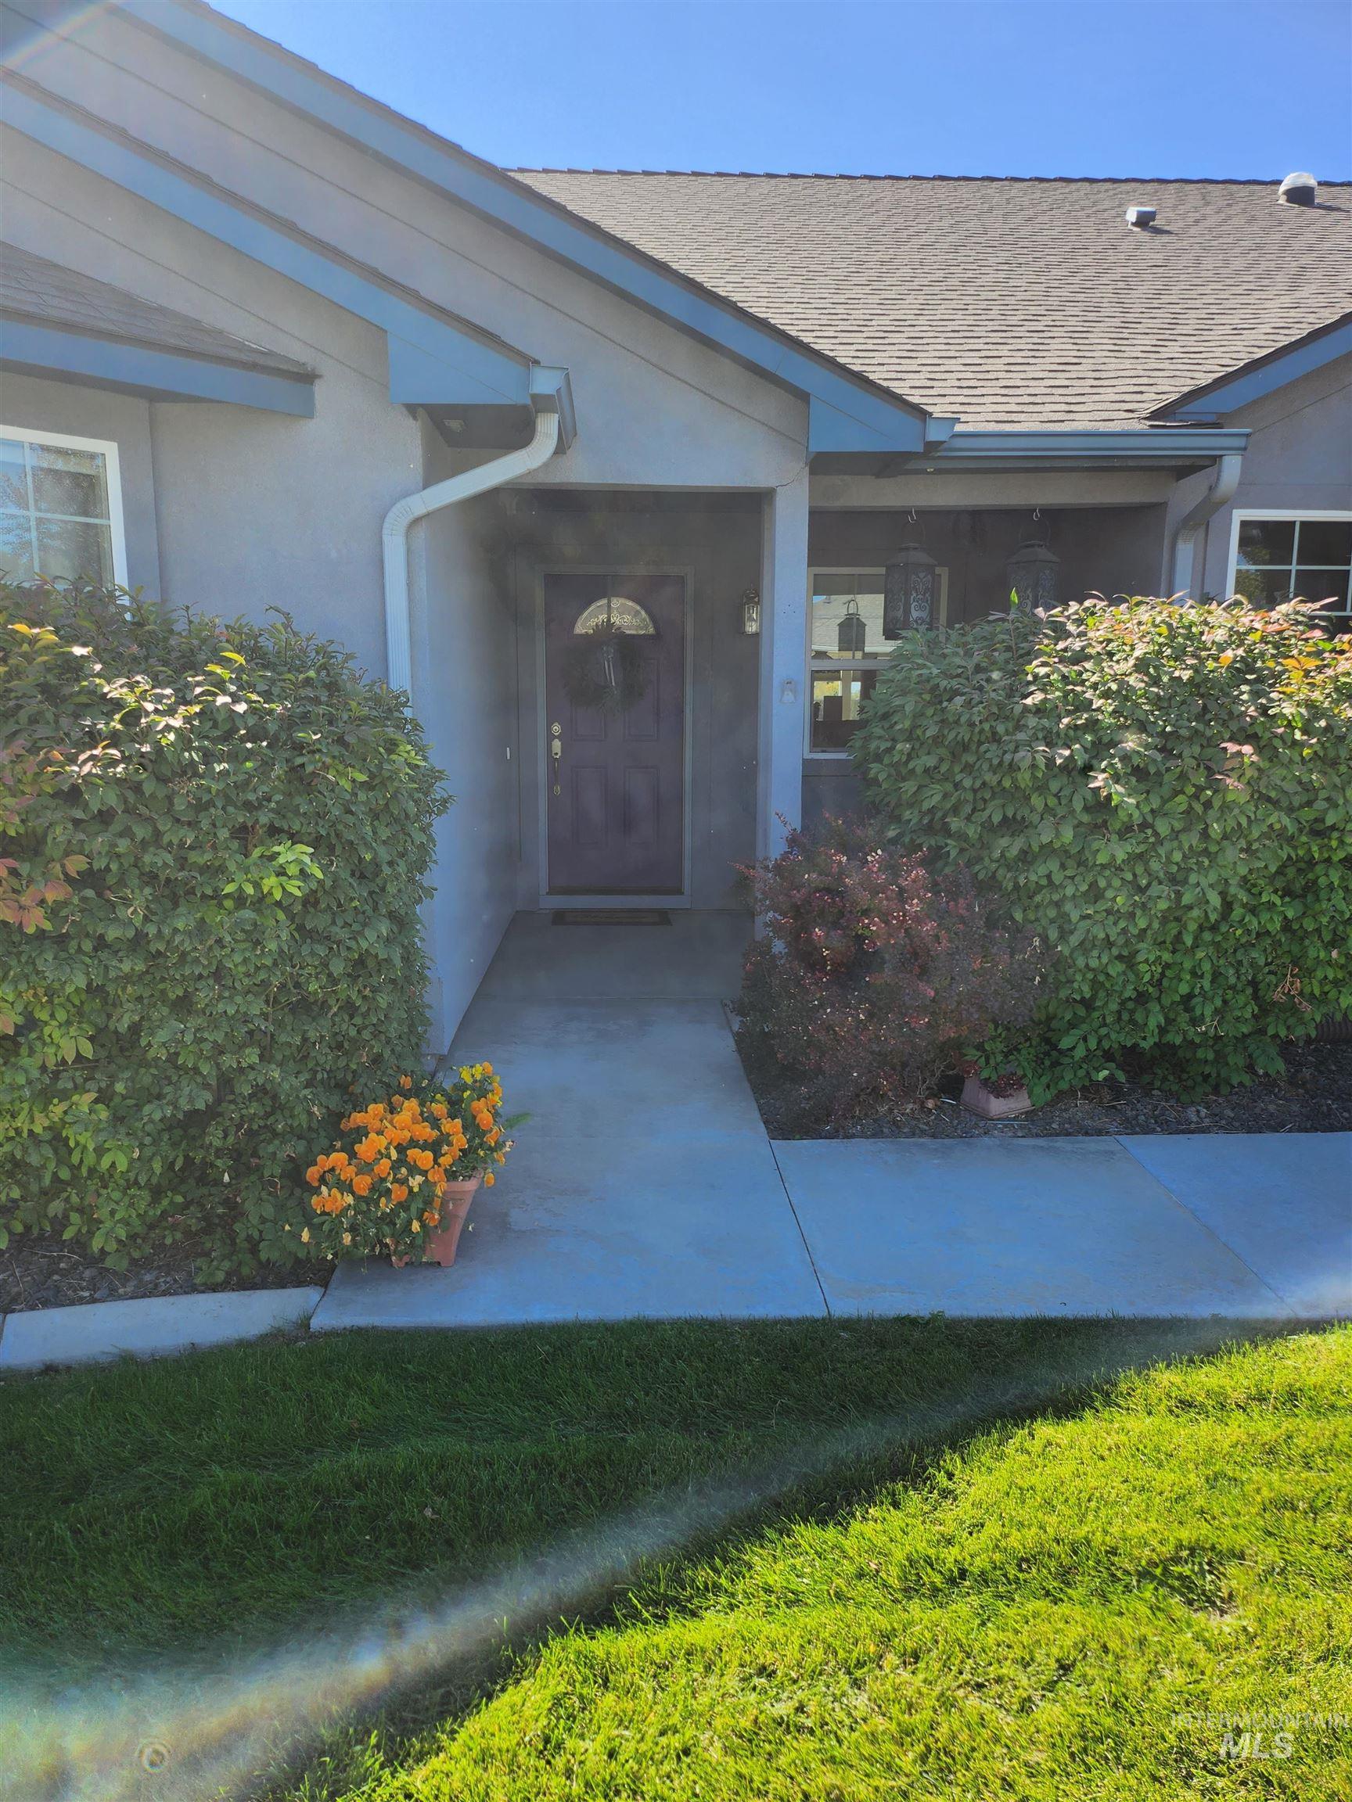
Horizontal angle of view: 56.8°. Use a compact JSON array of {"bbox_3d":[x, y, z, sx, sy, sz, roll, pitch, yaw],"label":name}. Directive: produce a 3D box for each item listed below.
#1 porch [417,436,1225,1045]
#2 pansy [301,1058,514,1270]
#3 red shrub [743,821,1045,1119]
[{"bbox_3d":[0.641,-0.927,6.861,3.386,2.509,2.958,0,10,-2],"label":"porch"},{"bbox_3d":[-0.683,0.690,3.344,0.541,0.520,0.439,0,10,-2],"label":"pansy"},{"bbox_3d":[0.784,0.167,4.774,1.091,1.071,0.918,0,10,-2],"label":"red shrub"}]

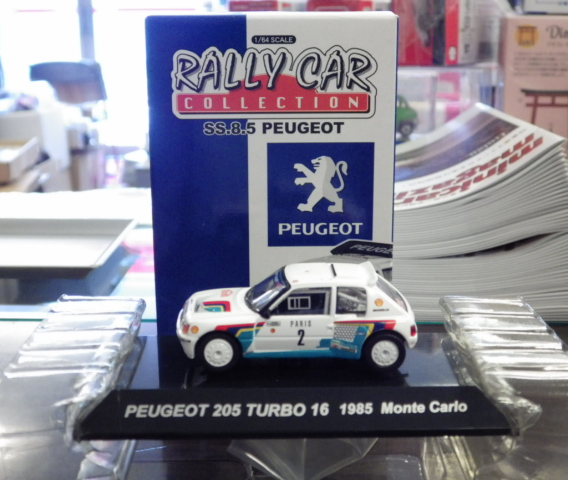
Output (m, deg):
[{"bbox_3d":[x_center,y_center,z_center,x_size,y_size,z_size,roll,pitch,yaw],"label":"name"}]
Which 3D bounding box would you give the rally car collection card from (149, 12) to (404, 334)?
[{"bbox_3d":[-0.003,-0.015,0.274,0.067,0.101,0.037,0,15,0],"label":"rally car collection card"}]

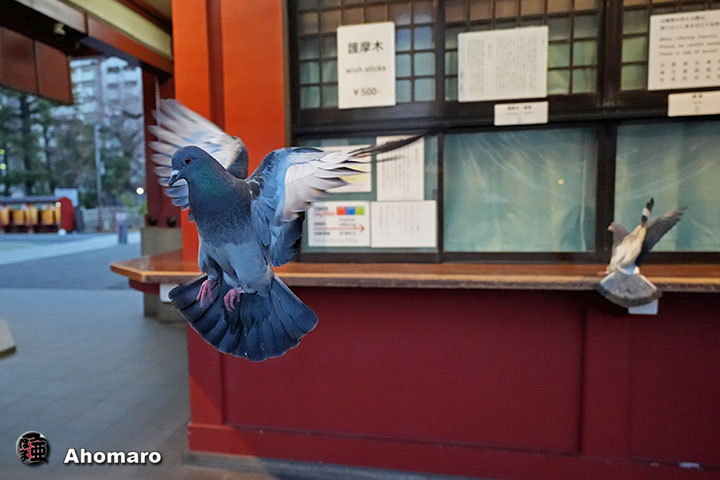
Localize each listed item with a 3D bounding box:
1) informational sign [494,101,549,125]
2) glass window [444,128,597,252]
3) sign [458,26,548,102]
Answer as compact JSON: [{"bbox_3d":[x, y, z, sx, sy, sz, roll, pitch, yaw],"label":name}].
[{"bbox_3d":[0.688,-0.537,1.704,0.217,0.089,0.010,0,3,9],"label":"informational sign"},{"bbox_3d":[0.692,-0.211,1.752,0.633,0.529,0.030,0,3,9],"label":"glass window"},{"bbox_3d":[0.610,-0.747,1.710,0.364,0.291,0.010,0,3,9],"label":"sign"}]

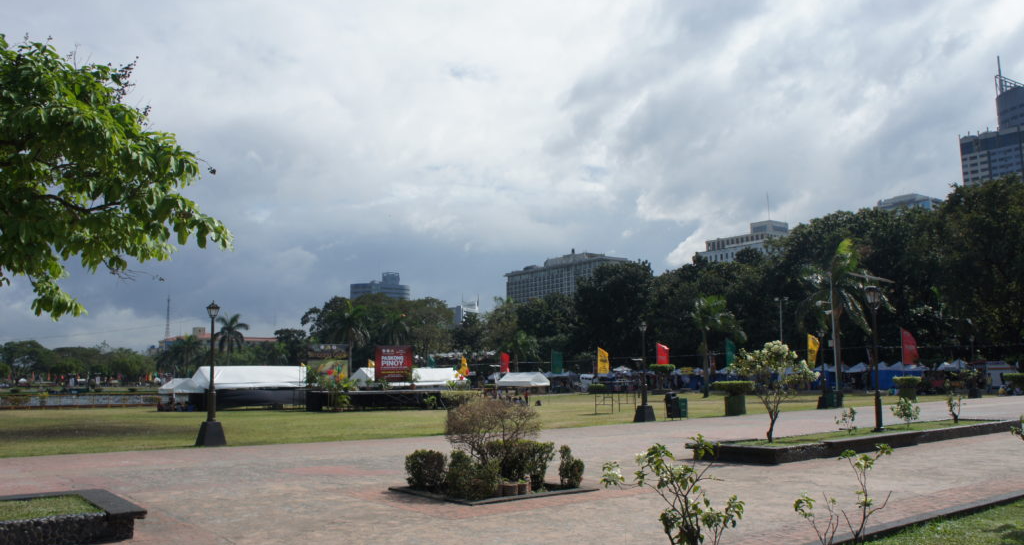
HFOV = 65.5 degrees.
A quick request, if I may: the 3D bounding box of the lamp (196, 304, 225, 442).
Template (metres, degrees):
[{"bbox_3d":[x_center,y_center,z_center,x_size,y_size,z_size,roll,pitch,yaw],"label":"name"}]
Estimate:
[{"bbox_3d":[-8.520,2.868,22.600,0.680,4.100,0.680,5,-9,-38],"label":"lamp"}]

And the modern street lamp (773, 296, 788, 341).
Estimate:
[{"bbox_3d":[27.060,7.240,80.360,1.500,9.570,0.500,-3,-8,18],"label":"modern street lamp"}]

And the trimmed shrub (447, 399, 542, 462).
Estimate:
[{"bbox_3d":[-0.418,3.264,15.217,1.750,1.688,1.650,0,-7,-2],"label":"trimmed shrub"}]

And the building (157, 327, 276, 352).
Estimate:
[{"bbox_3d":[-124.820,36.326,333.998,28.000,21.901,62.000,5,-9,-37],"label":"building"}]

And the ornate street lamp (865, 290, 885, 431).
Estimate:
[{"bbox_3d":[10.958,2.613,24.099,0.480,4.329,0.480,5,-9,-37],"label":"ornate street lamp"}]

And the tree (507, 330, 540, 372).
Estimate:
[{"bbox_3d":[1.346,11.728,102.000,4.400,8.600,4.400,-1,-7,0],"label":"tree"}]

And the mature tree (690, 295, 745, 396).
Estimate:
[{"bbox_3d":[17.270,6.170,67.290,4.700,8.580,4.700,-3,-8,14],"label":"mature tree"}]

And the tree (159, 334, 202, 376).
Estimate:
[{"bbox_3d":[-54.153,14.784,130.000,5.800,9.400,5.800,-1,-7,0],"label":"tree"}]

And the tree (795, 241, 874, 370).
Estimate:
[{"bbox_3d":[20.104,2.986,49.000,6.000,10.200,6.000,-1,-7,0],"label":"tree"}]

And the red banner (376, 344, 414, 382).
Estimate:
[{"bbox_3d":[-11.369,8.829,77.000,3.700,3.500,0.300,0,-7,-5],"label":"red banner"}]

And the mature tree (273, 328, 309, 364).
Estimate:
[{"bbox_3d":[-38.450,15.260,138.400,6.300,11.040,6.300,1,-8,-15],"label":"mature tree"}]

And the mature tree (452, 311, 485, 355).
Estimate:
[{"bbox_3d":[-7.050,12.510,128.540,5.300,12.770,5.300,0,-7,-3],"label":"mature tree"}]

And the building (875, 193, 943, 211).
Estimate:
[{"bbox_3d":[162.700,6.180,319.030,16.000,69.430,22.000,5,-9,-37],"label":"building"}]

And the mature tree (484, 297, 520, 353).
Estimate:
[{"bbox_3d":[-1.679,10.046,111.145,5.600,13.168,5.600,-1,-7,-1],"label":"mature tree"}]

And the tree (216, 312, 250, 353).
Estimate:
[{"bbox_3d":[-45.039,12.902,127.174,5.400,12.723,5.400,2,-8,-19],"label":"tree"}]

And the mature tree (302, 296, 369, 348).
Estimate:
[{"bbox_3d":[-29.850,11.890,132.720,10.500,15.850,10.000,1,-8,-13],"label":"mature tree"}]

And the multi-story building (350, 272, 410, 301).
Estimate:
[{"bbox_3d":[-97.809,41.256,589.621,42.000,77.817,32.000,1,-8,-9],"label":"multi-story building"}]

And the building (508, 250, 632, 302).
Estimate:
[{"bbox_3d":[34.030,30.320,516.510,24.000,75.540,98.000,5,-9,-37],"label":"building"}]

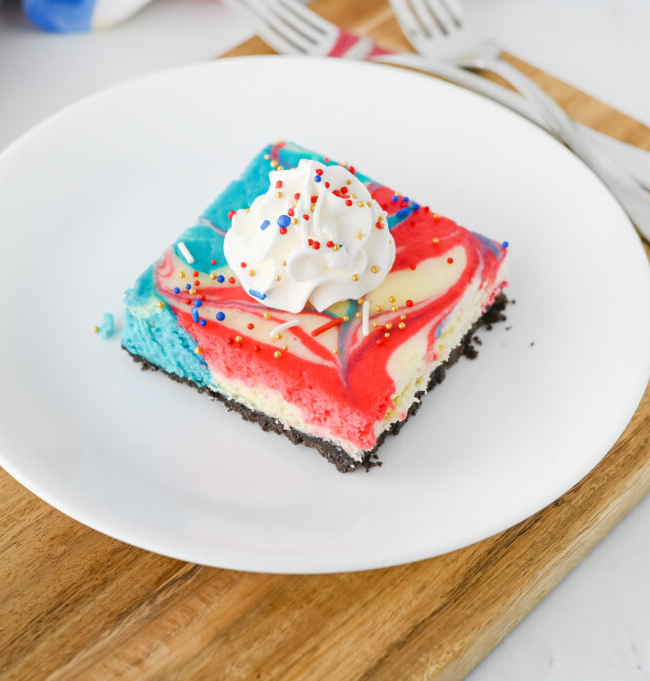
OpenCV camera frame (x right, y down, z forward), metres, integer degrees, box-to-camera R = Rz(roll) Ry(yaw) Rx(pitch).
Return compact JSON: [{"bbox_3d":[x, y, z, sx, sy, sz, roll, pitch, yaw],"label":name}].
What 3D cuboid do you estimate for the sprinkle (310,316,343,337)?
[{"bbox_3d":[0.001,-0.004,0.392,0.011,0.002,0.002,-27,54,-25],"label":"sprinkle"}]

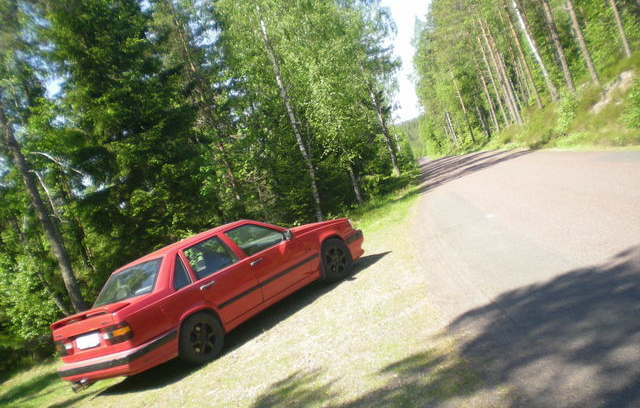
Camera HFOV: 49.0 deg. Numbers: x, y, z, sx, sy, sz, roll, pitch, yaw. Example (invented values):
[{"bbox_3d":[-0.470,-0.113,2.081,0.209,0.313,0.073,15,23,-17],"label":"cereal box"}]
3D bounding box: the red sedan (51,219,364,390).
[{"bbox_3d":[-1.314,1.047,9.691,1.770,1.390,4.660,-19,4,42],"label":"red sedan"}]

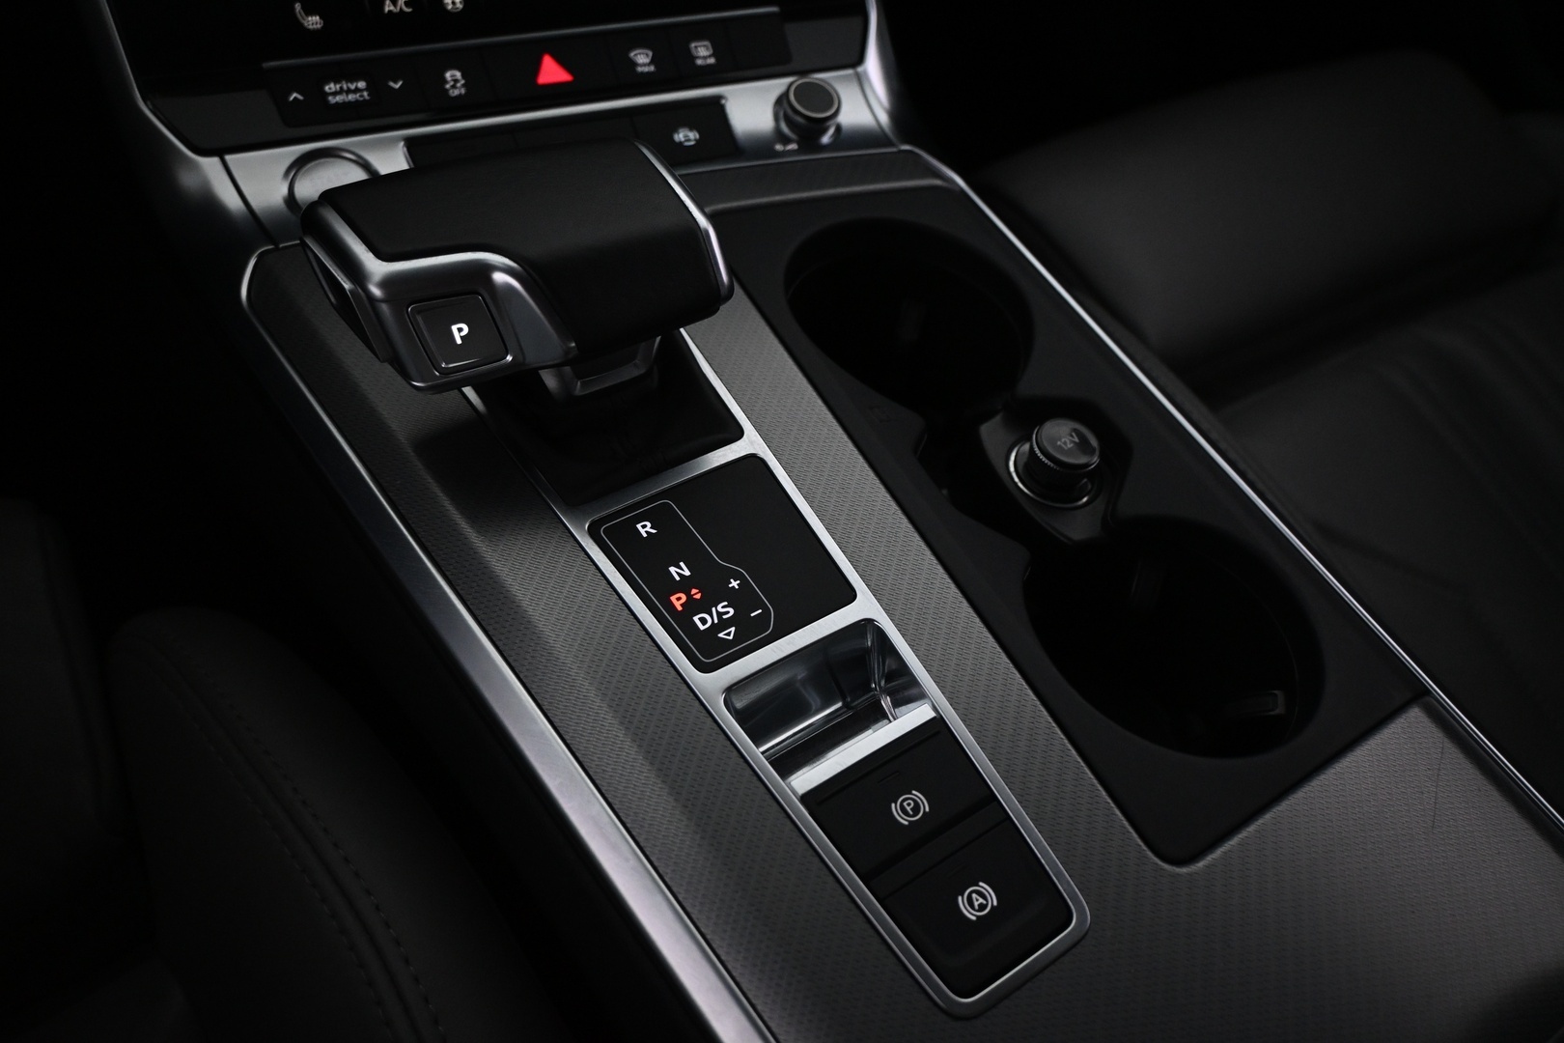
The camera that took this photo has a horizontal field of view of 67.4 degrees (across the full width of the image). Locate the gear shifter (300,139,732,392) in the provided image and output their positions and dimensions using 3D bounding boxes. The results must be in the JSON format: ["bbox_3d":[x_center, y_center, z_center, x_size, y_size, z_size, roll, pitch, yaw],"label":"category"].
[{"bbox_3d":[-0.070,-0.067,0.336,0.098,0.046,0.068,-21,58,-22],"label":"gear shifter"}]

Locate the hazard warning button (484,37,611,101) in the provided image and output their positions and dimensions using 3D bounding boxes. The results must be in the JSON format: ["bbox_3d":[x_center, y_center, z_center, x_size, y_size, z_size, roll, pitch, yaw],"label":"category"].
[{"bbox_3d":[-0.087,-0.168,0.441,0.048,0.019,0.012,-16,5,-22],"label":"hazard warning button"}]

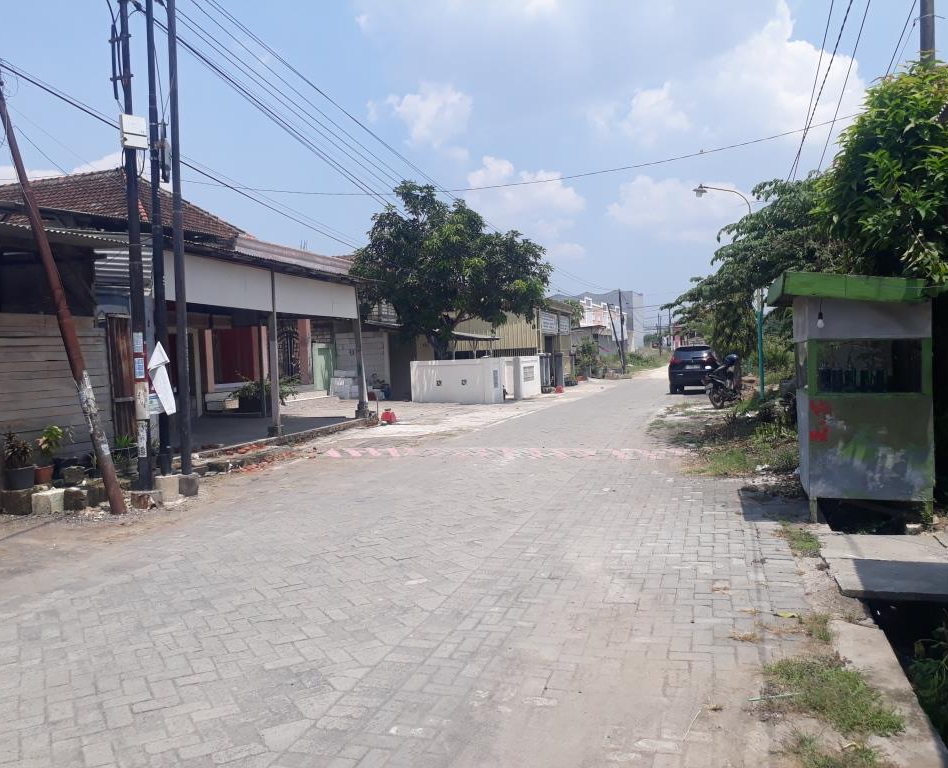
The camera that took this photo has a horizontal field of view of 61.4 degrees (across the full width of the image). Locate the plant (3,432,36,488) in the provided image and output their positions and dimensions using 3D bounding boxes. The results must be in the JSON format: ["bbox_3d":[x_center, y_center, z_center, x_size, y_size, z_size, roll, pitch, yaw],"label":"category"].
[{"bbox_3d":[-4.871,0.775,8.550,0.340,0.630,0.340,-1,2,16],"label":"plant"}]

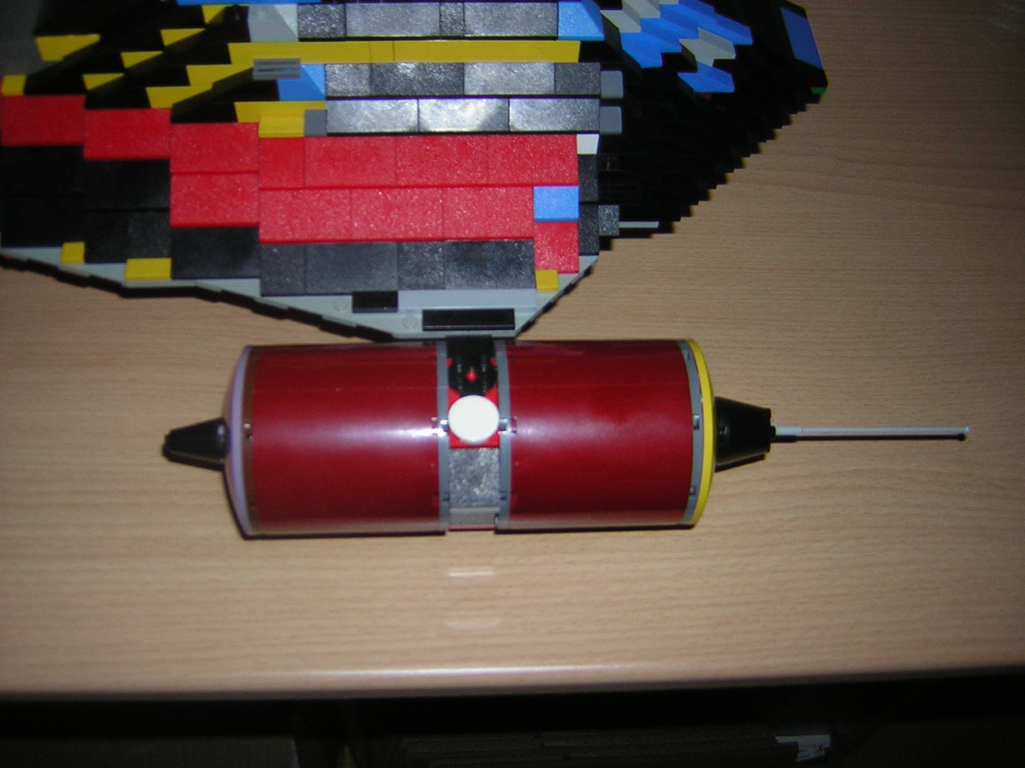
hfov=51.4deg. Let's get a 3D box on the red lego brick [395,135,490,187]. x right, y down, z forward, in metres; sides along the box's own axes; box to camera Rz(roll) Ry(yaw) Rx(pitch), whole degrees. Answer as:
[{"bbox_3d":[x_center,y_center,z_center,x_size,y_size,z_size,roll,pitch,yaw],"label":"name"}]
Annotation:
[{"bbox_3d":[-0.025,-0.082,0.376,0.032,0.010,0.024,-1,58,-3],"label":"red lego brick"}]

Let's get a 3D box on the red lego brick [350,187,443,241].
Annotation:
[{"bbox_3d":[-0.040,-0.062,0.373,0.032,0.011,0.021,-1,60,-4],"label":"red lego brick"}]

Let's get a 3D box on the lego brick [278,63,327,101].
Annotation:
[{"bbox_3d":[-0.072,-0.107,0.368,0.016,0.010,0.016,-1,58,-3],"label":"lego brick"}]

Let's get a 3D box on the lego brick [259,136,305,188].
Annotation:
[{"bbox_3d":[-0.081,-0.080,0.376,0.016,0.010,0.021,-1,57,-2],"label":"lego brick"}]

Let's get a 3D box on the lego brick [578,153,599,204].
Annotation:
[{"bbox_3d":[0.027,-0.078,0.391,0.008,0.010,0.024,-1,58,-3],"label":"lego brick"}]

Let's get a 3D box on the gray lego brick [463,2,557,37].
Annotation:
[{"bbox_3d":[-0.001,-0.127,0.364,0.032,0.010,0.016,-1,58,-3],"label":"gray lego brick"}]

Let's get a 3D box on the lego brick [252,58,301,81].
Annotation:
[{"bbox_3d":[-0.079,-0.106,0.358,0.016,0.003,0.008,-1,60,-4],"label":"lego brick"}]

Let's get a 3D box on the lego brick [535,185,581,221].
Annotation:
[{"bbox_3d":[0.015,-0.068,0.379,0.016,0.010,0.016,-1,58,-4],"label":"lego brick"}]

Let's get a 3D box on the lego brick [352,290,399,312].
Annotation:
[{"bbox_3d":[-0.047,-0.029,0.368,0.016,0.003,0.008,-1,58,-3],"label":"lego brick"}]

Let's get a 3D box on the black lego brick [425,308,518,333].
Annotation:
[{"bbox_3d":[-0.015,-0.022,0.367,0.032,0.003,0.008,-1,60,-4],"label":"black lego brick"}]

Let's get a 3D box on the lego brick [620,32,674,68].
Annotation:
[{"bbox_3d":[0.050,-0.126,0.391,0.024,0.015,0.009,-1,57,-2],"label":"lego brick"}]

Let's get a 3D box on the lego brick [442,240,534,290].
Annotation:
[{"bbox_3d":[-0.008,-0.045,0.377,0.032,0.010,0.024,-1,58,-3],"label":"lego brick"}]

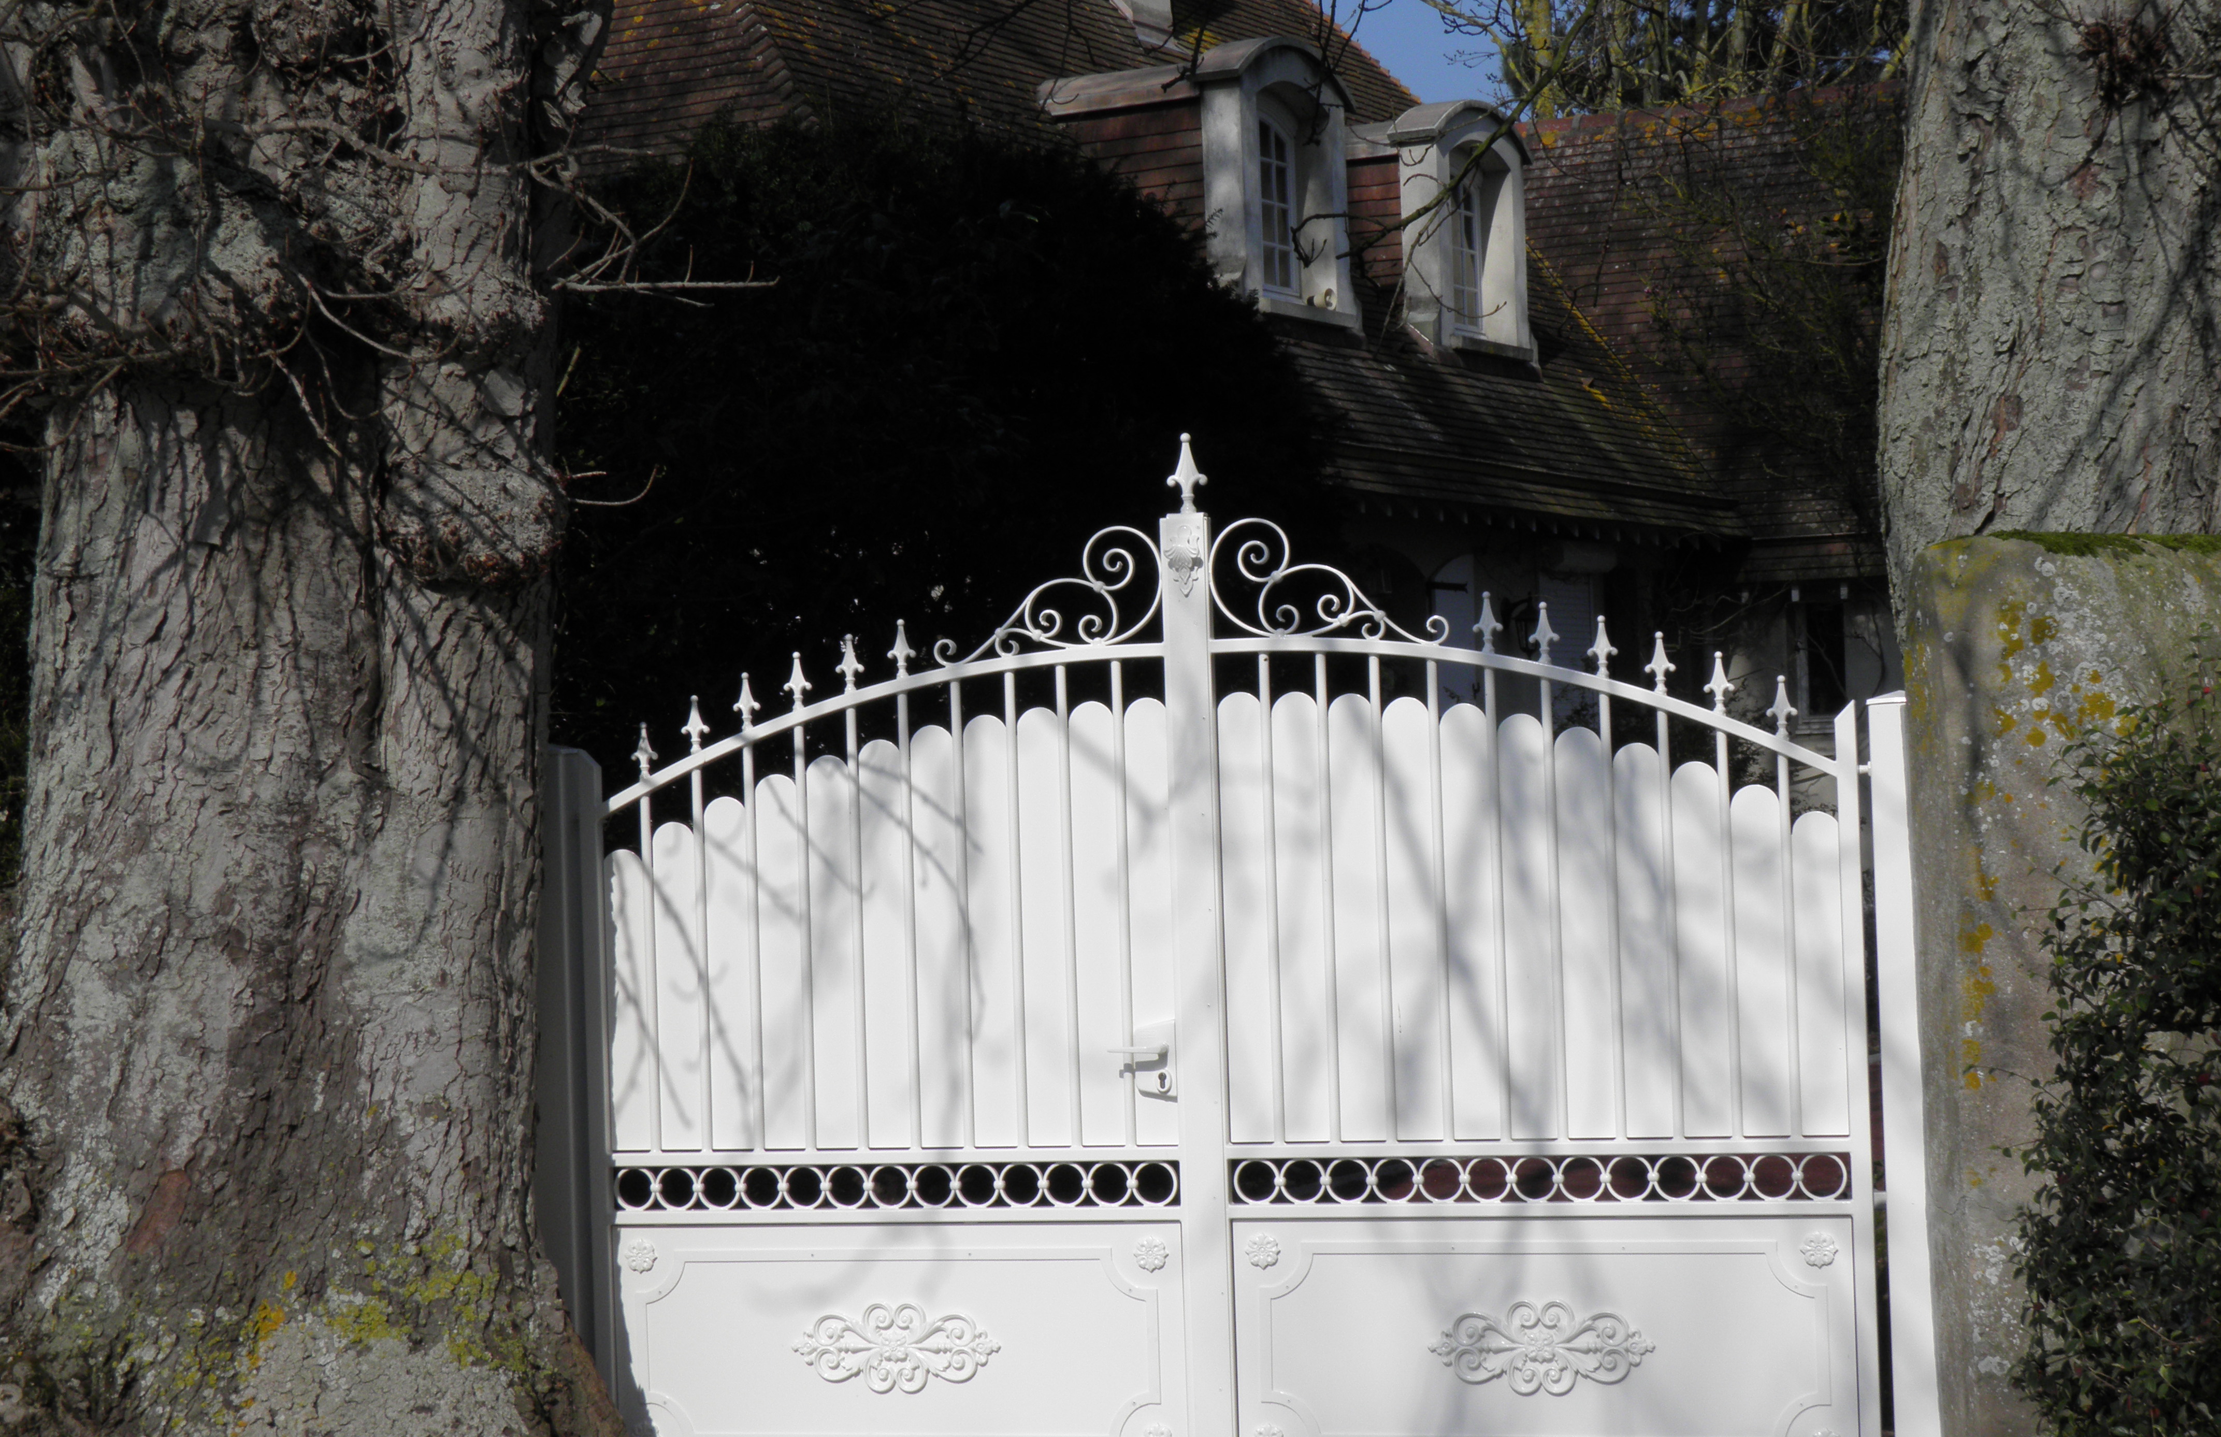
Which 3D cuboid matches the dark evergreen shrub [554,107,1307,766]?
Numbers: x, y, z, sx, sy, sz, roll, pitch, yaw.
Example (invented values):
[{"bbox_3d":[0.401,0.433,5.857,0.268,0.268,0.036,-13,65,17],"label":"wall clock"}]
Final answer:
[{"bbox_3d":[-1.052,-0.185,16.506,3.900,4.510,3.400,-2,-2,14],"label":"dark evergreen shrub"}]

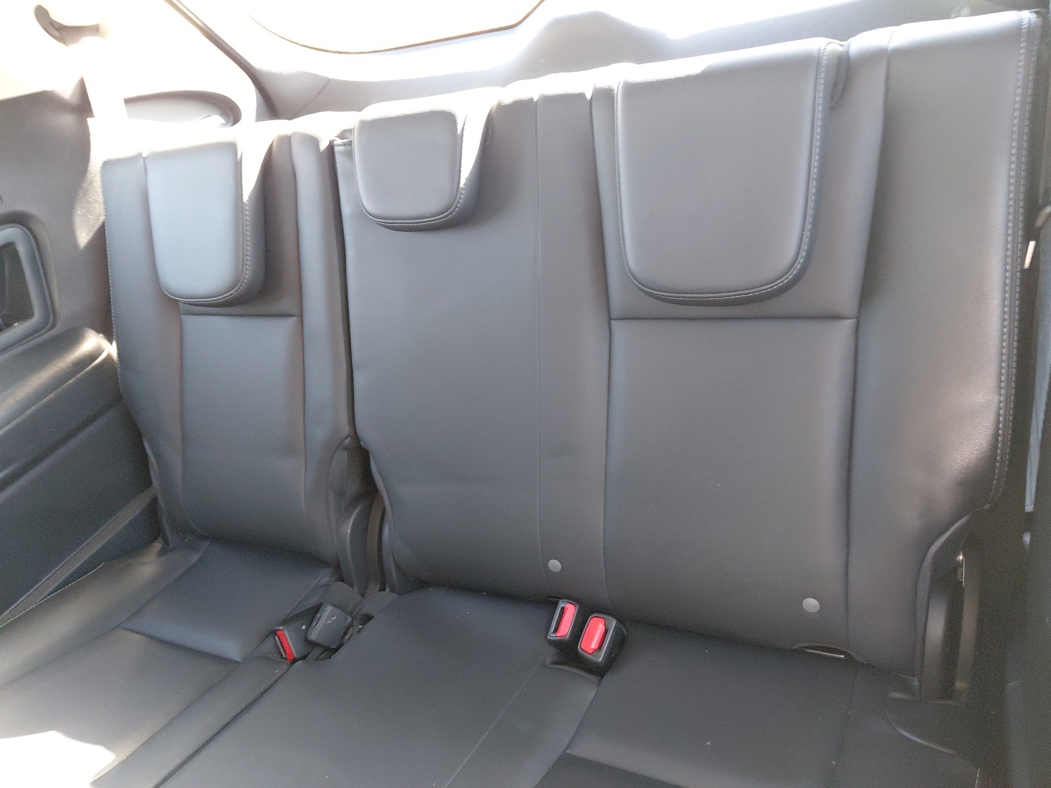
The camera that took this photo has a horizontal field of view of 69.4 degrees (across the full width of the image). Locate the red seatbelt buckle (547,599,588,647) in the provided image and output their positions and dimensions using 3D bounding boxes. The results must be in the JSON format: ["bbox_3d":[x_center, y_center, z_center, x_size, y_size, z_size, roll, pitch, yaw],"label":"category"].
[{"bbox_3d":[0.051,0.267,0.877,0.026,0.045,0.046,7,64,28],"label":"red seatbelt buckle"}]

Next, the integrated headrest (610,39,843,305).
[{"bbox_3d":[0.194,-0.205,0.749,0.201,0.230,0.076,3,11,26],"label":"integrated headrest"}]

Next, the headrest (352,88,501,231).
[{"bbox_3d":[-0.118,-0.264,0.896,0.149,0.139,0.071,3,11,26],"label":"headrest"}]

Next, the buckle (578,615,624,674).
[{"bbox_3d":[0.087,0.278,0.848,0.030,0.049,0.051,9,65,29],"label":"buckle"}]

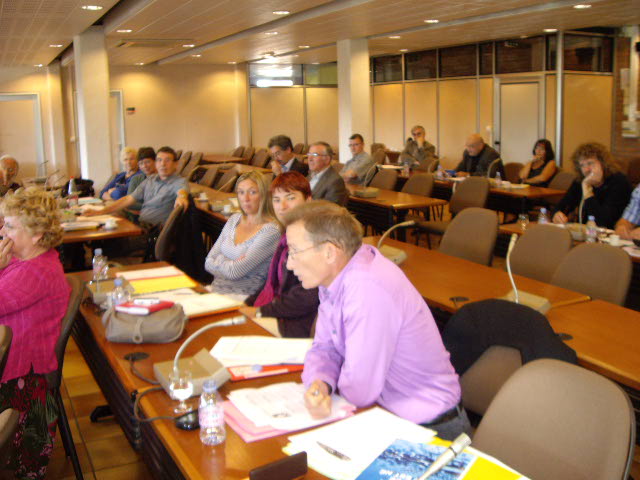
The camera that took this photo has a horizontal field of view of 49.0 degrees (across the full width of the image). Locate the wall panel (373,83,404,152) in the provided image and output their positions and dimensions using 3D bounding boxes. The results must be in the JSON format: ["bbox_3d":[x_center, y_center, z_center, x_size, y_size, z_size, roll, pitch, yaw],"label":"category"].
[{"bbox_3d":[1.503,-2.327,15.375,0.060,2.100,1.200,-7,12,-26],"label":"wall panel"}]

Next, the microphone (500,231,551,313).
[{"bbox_3d":[0.820,0.132,2.847,0.220,0.305,0.210,-6,11,-26],"label":"microphone"}]

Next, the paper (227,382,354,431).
[{"bbox_3d":[-0.079,0.439,1.940,0.290,0.020,0.270,-6,11,-26],"label":"paper"}]

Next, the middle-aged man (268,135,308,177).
[{"bbox_3d":[-0.382,-0.341,6.838,0.740,1.330,0.560,-7,12,-29],"label":"middle-aged man"}]

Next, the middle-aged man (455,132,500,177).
[{"bbox_3d":[1.955,-0.627,8.508,0.750,1.250,0.580,-6,11,-26],"label":"middle-aged man"}]

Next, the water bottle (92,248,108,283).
[{"bbox_3d":[-1.105,0.131,3.524,0.066,0.163,0.066,-6,11,-26],"label":"water bottle"}]

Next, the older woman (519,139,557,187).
[{"bbox_3d":[2.472,-0.563,8.174,0.700,1.220,0.480,-10,14,-41],"label":"older woman"}]

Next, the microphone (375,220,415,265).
[{"bbox_3d":[0.405,0.004,3.920,0.290,0.205,0.210,-6,11,-26],"label":"microphone"}]

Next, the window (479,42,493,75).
[{"bbox_3d":[2.869,-3.109,12.083,0.060,0.513,0.375,-6,11,-26],"label":"window"}]

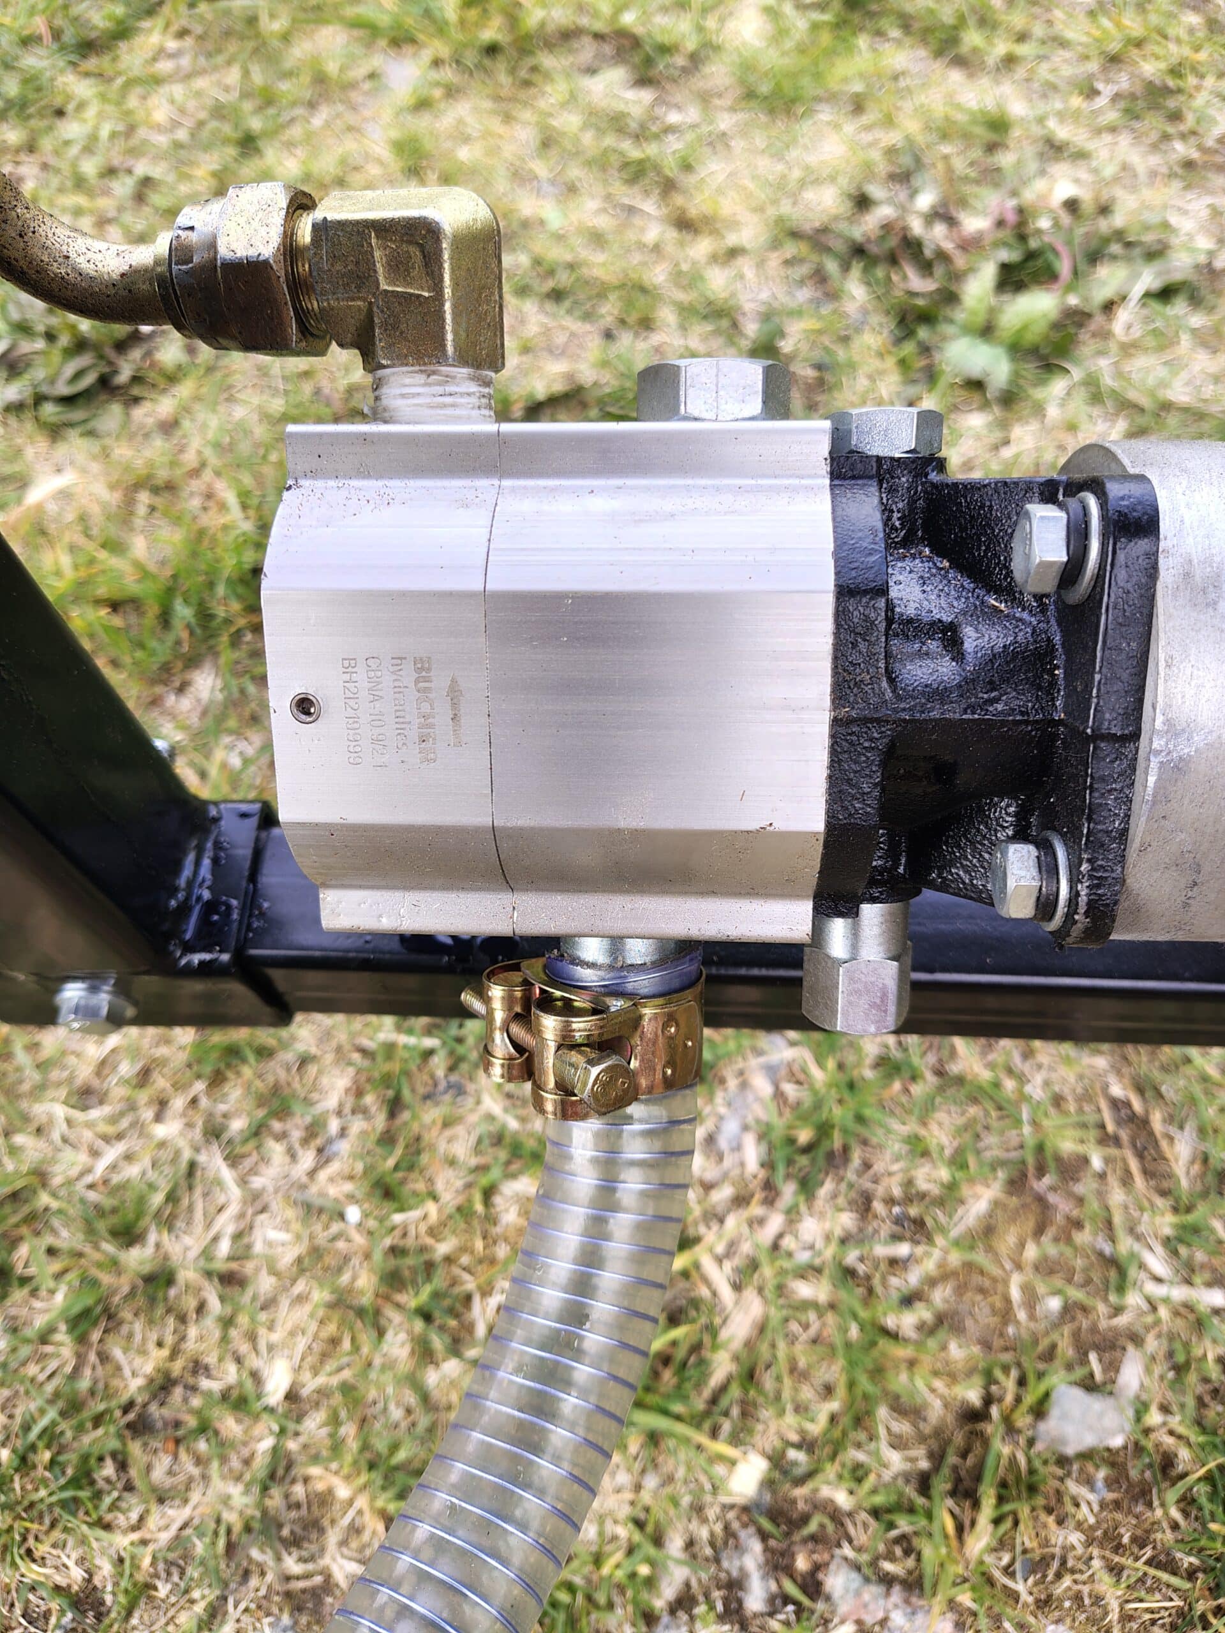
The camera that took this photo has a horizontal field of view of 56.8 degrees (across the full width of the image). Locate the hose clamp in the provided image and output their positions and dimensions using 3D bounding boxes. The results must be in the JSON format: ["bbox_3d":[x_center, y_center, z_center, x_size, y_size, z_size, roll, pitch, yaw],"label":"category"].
[{"bbox_3d":[-0.003,0.042,0.229,0.041,0.021,0.052,-9,15,-36],"label":"hose clamp"}]

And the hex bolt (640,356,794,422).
[{"bbox_3d":[0.018,-0.073,0.202,0.027,0.024,0.012,-1,103,-3],"label":"hex bolt"}]

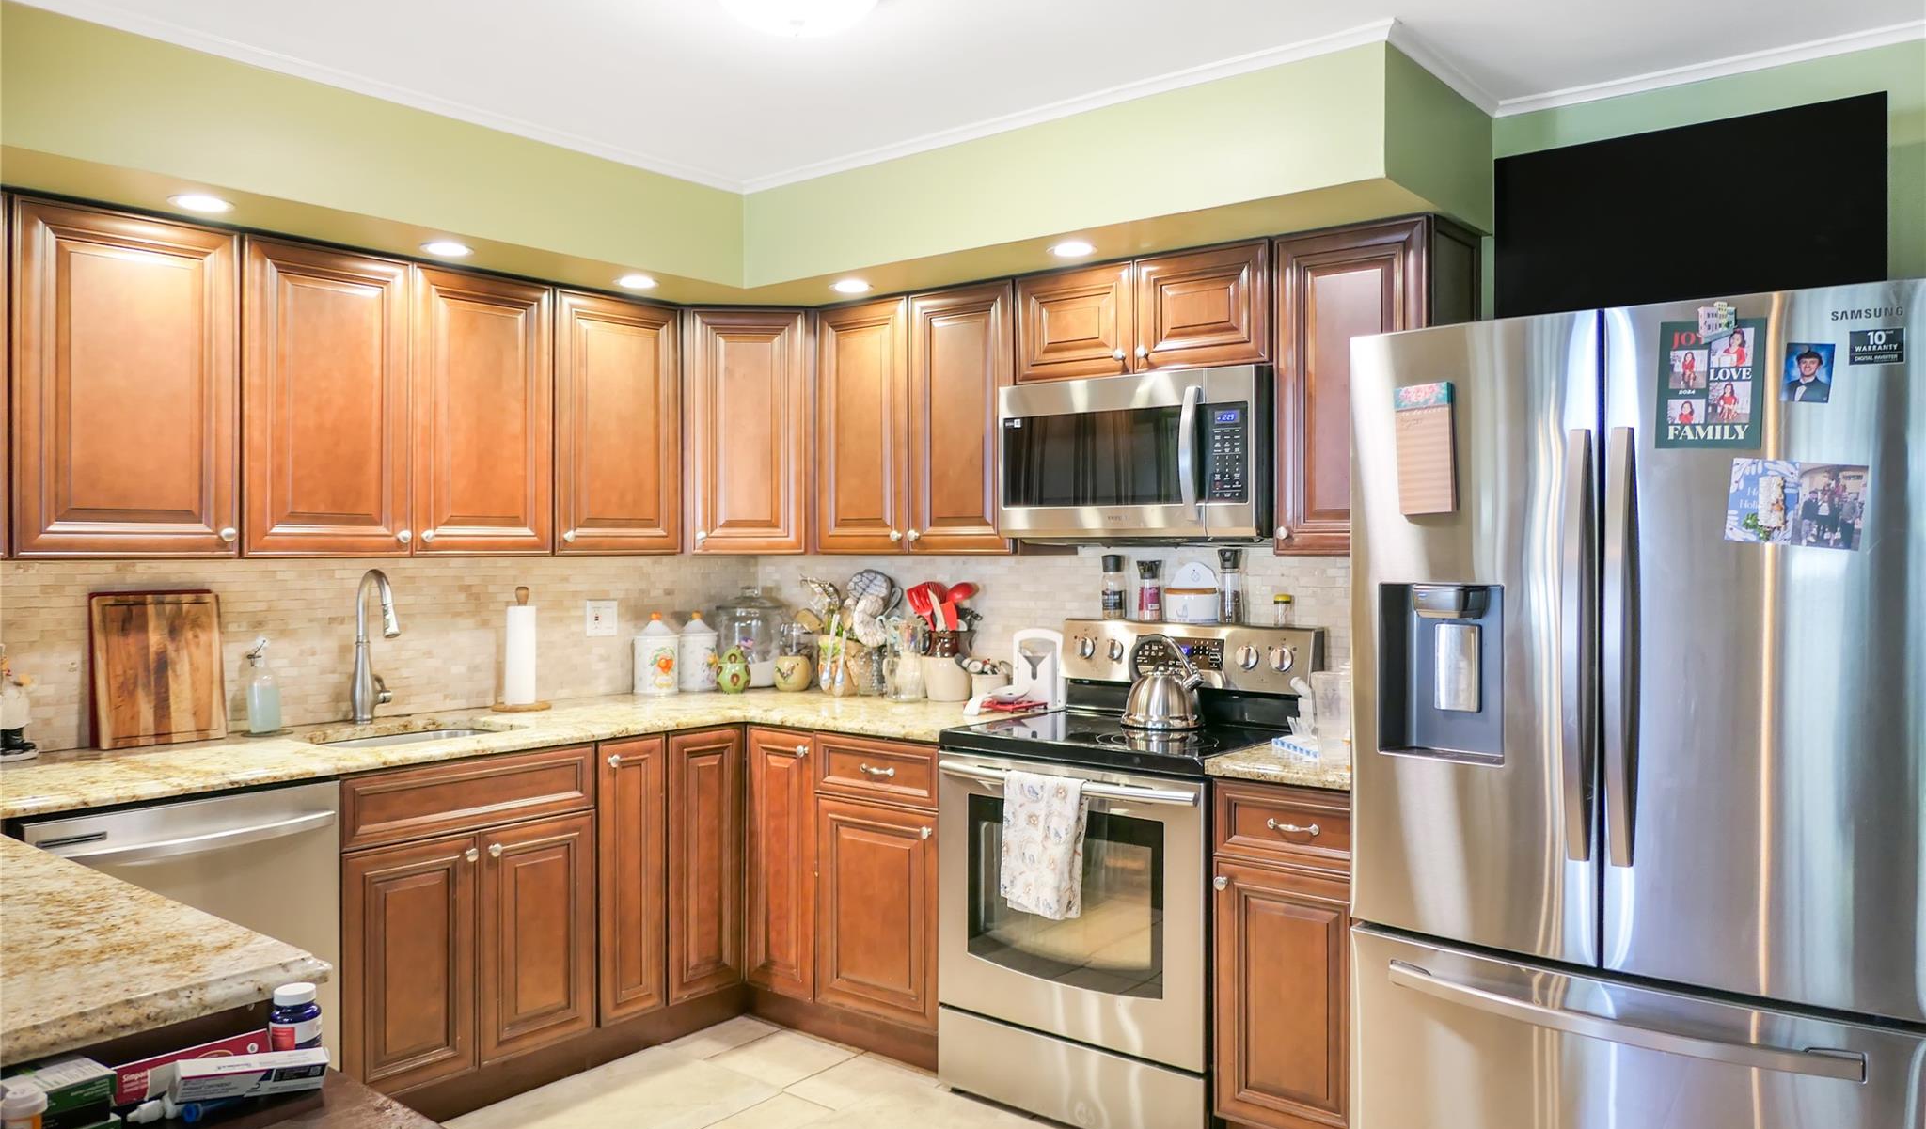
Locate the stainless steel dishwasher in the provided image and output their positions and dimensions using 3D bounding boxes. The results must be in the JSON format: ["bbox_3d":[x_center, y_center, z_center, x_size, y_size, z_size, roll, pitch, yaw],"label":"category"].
[{"bbox_3d":[-1.815,0.920,2.838,0.636,0.864,0.594,0,1,40],"label":"stainless steel dishwasher"}]

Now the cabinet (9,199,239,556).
[{"bbox_3d":[-1.969,-0.398,2.950,0.343,0.761,0.440,0,1,39],"label":"cabinet"}]

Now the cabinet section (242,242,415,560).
[{"bbox_3d":[-1.680,-0.400,3.264,0.320,0.759,0.414,0,1,37],"label":"cabinet section"}]

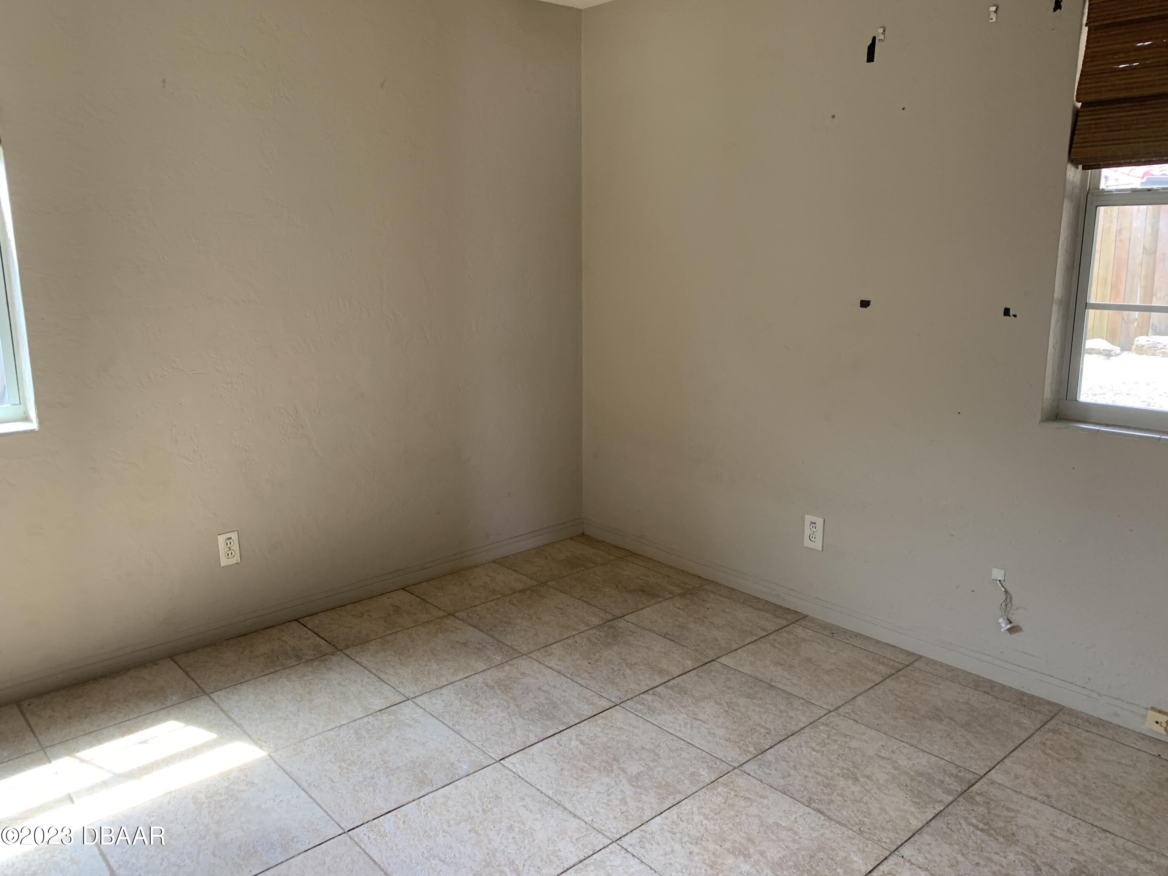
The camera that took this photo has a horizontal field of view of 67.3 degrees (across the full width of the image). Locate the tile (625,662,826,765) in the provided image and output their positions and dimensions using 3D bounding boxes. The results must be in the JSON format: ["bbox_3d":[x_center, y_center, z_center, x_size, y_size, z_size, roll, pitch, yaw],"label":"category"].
[{"bbox_3d":[0.430,0.827,2.673,0.455,0.010,0.452,-11,16,-41],"label":"tile"}]

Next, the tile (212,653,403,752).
[{"bbox_3d":[-0.857,0.811,2.736,0.451,0.010,0.451,-10,16,-41],"label":"tile"}]

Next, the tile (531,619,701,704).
[{"bbox_3d":[0.123,0.756,3.008,0.455,0.010,0.460,-11,16,-41],"label":"tile"}]

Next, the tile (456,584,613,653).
[{"bbox_3d":[-0.185,0.684,3.344,0.455,0.010,0.455,-11,16,-41],"label":"tile"}]

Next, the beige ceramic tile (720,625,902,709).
[{"bbox_3d":[0.768,0.762,2.959,0.451,0.010,0.451,-10,16,-41],"label":"beige ceramic tile"}]

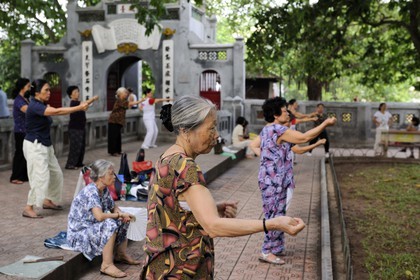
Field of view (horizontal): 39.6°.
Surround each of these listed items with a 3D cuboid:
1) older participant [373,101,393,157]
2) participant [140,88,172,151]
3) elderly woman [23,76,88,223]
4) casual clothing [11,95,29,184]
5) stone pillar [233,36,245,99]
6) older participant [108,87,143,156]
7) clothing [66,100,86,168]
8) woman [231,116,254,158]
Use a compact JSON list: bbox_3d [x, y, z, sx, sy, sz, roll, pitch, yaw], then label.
[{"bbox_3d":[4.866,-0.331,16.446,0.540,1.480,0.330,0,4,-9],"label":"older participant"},{"bbox_3d":[-1.394,-0.548,14.926,0.820,1.510,0.480,1,4,7],"label":"participant"},{"bbox_3d":[-1.669,0.072,6.415,0.780,1.490,0.480,1,4,7],"label":"elderly woman"},{"bbox_3d":[-2.858,-0.031,8.835,0.340,1.330,0.400,1,4,7],"label":"casual clothing"},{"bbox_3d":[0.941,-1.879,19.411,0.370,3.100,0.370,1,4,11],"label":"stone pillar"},{"bbox_3d":[-1.891,-0.416,13.043,0.780,1.510,0.480,1,4,7],"label":"older participant"},{"bbox_3d":[-2.432,-0.107,10.628,0.300,1.230,0.380,2,4,17],"label":"clothing"},{"bbox_3d":[0.857,-0.072,15.262,0.620,1.070,0.480,1,4,9],"label":"woman"}]

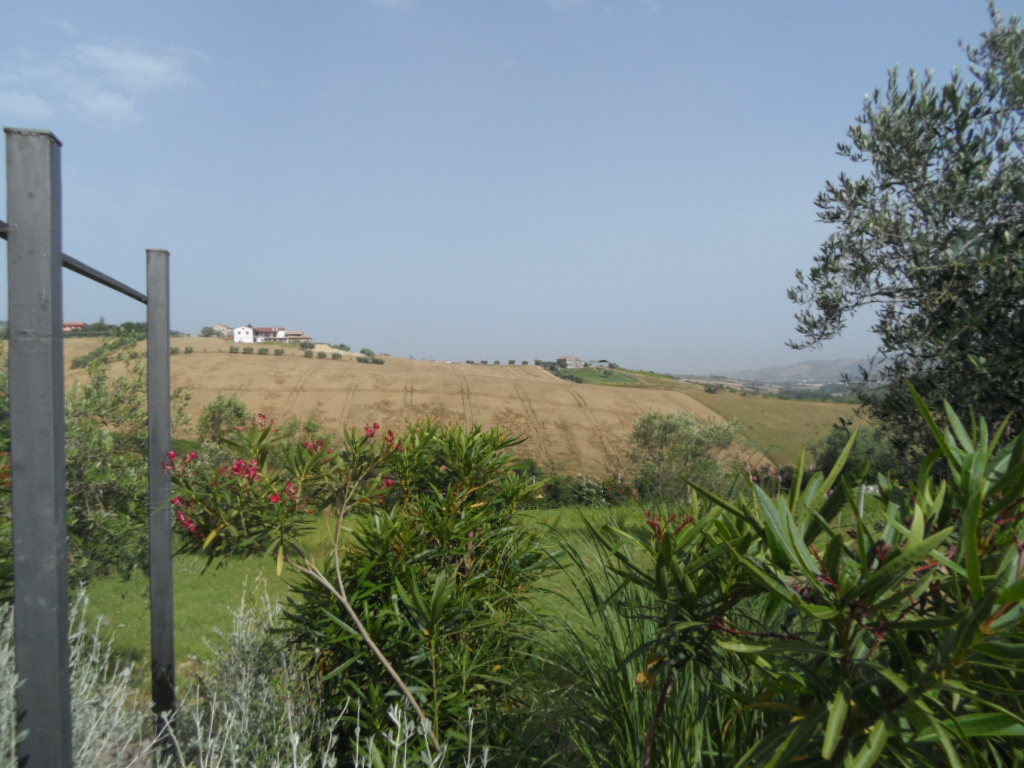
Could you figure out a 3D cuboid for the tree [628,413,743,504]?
[{"bbox_3d":[5.132,2.201,22.000,3.300,2.900,3.100,0,2,0],"label":"tree"}]

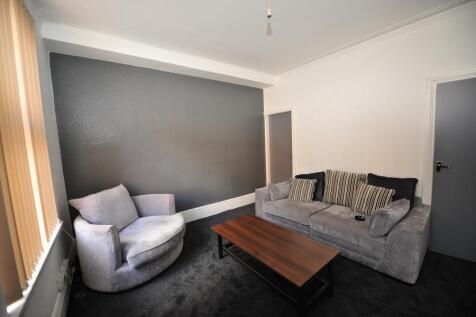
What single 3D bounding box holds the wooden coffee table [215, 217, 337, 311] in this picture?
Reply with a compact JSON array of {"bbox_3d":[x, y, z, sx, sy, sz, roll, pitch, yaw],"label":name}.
[{"bbox_3d":[0.297,1.046,1.969,0.597,0.415,1.279,-6,5,-36],"label":"wooden coffee table"}]

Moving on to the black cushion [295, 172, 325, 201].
[{"bbox_3d":[1.265,0.491,3.228,0.480,0.470,0.160,0,-13,37],"label":"black cushion"}]

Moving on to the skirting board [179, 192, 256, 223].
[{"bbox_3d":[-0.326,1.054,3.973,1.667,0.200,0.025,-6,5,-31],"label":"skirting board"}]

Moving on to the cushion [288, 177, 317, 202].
[{"bbox_3d":[1.108,0.545,3.159,0.410,0.400,0.140,-1,-17,34],"label":"cushion"}]

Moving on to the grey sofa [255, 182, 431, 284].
[{"bbox_3d":[1.335,0.806,2.823,0.885,0.660,2.120,-6,5,-37],"label":"grey sofa"}]

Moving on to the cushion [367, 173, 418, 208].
[{"bbox_3d":[1.959,0.473,2.387,0.160,0.500,0.510,16,-9,-37],"label":"cushion"}]

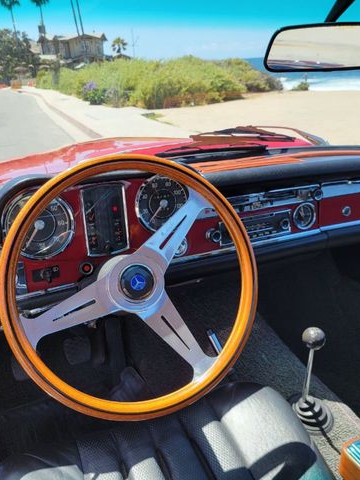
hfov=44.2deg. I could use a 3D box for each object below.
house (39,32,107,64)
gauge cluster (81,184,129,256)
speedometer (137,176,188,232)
[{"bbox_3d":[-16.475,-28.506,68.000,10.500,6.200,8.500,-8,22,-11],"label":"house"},{"bbox_3d":[-0.132,-0.036,0.778,0.078,0.117,0.045,-11,13,-28],"label":"gauge cluster"},{"bbox_3d":[-0.034,-0.066,0.829,0.115,0.115,0.050,-11,13,-28],"label":"speedometer"}]

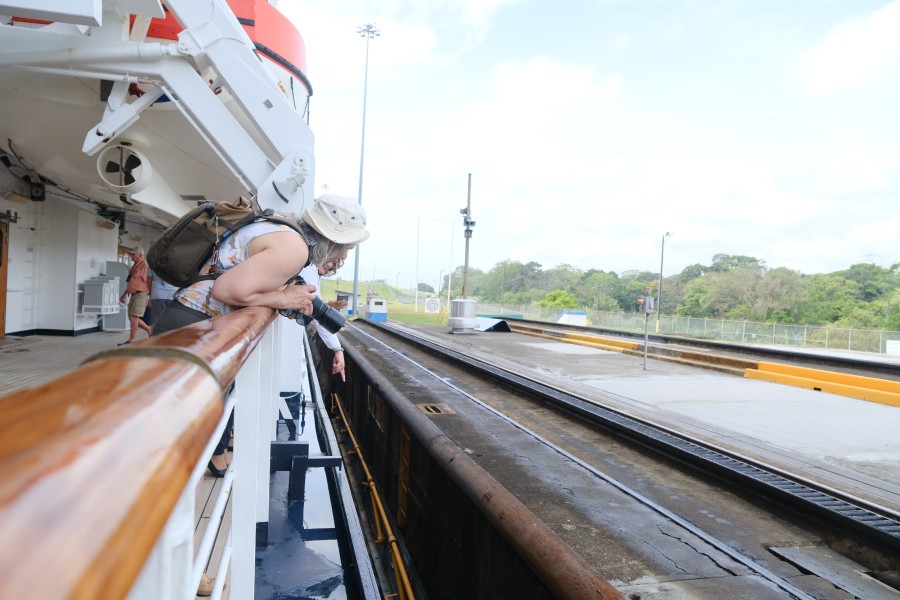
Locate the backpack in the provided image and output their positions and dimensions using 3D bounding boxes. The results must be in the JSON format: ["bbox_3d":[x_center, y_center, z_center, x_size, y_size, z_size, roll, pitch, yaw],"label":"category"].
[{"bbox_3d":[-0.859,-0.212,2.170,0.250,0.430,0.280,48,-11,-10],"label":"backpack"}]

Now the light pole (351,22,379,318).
[{"bbox_3d":[-9.408,-13.867,64.000,2.600,31.500,2.600,3,0,14],"label":"light pole"}]

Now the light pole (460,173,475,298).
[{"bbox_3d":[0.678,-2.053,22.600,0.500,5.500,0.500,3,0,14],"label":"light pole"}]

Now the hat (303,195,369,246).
[{"bbox_3d":[-0.431,-0.306,2.280,0.290,0.150,0.270,18,-2,-14],"label":"hat"}]

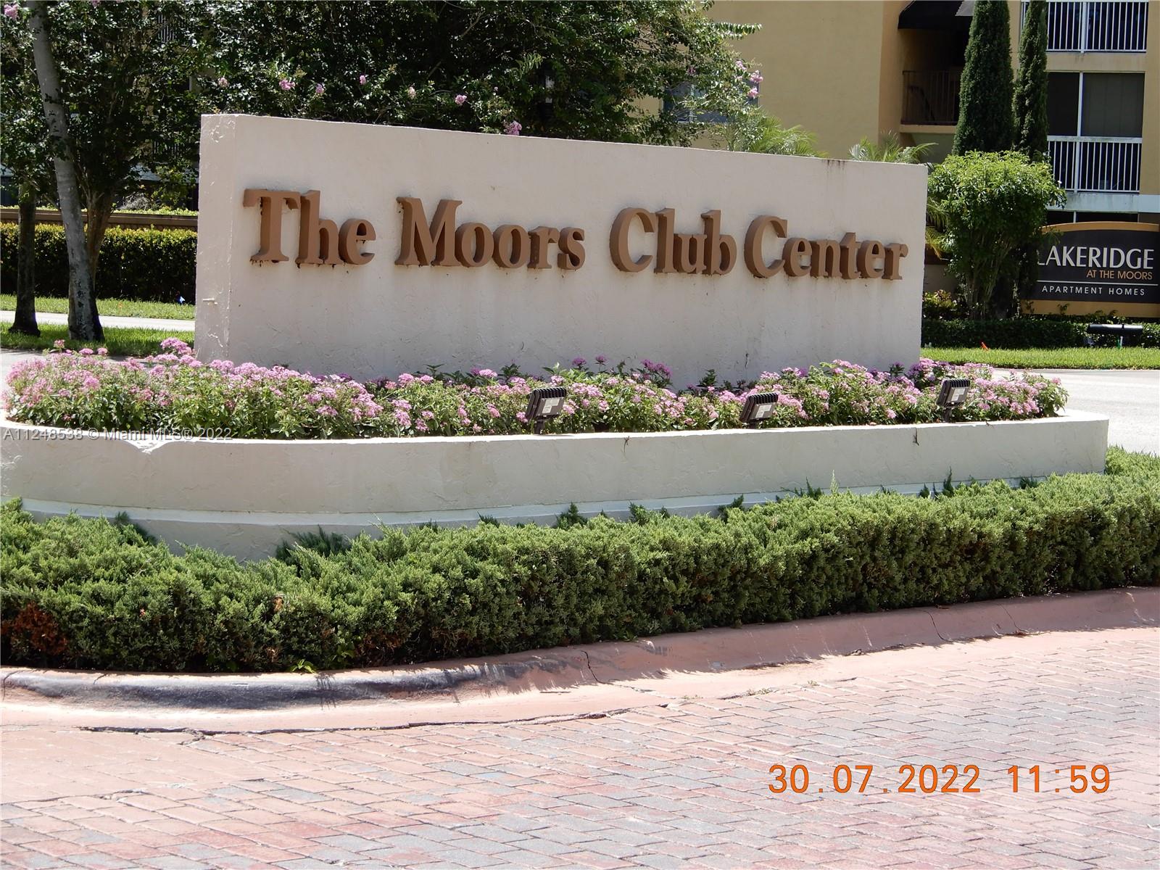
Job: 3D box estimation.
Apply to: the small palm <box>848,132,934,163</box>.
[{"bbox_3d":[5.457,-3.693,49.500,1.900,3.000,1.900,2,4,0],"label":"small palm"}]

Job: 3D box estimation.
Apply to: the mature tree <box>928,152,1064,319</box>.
[{"bbox_3d":[7.059,-3.279,48.500,2.350,3.100,2.200,2,4,0],"label":"mature tree"}]

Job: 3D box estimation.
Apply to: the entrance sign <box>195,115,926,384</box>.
[{"bbox_3d":[0.128,-0.814,14.505,0.300,1.337,4.988,6,5,44],"label":"entrance sign"}]

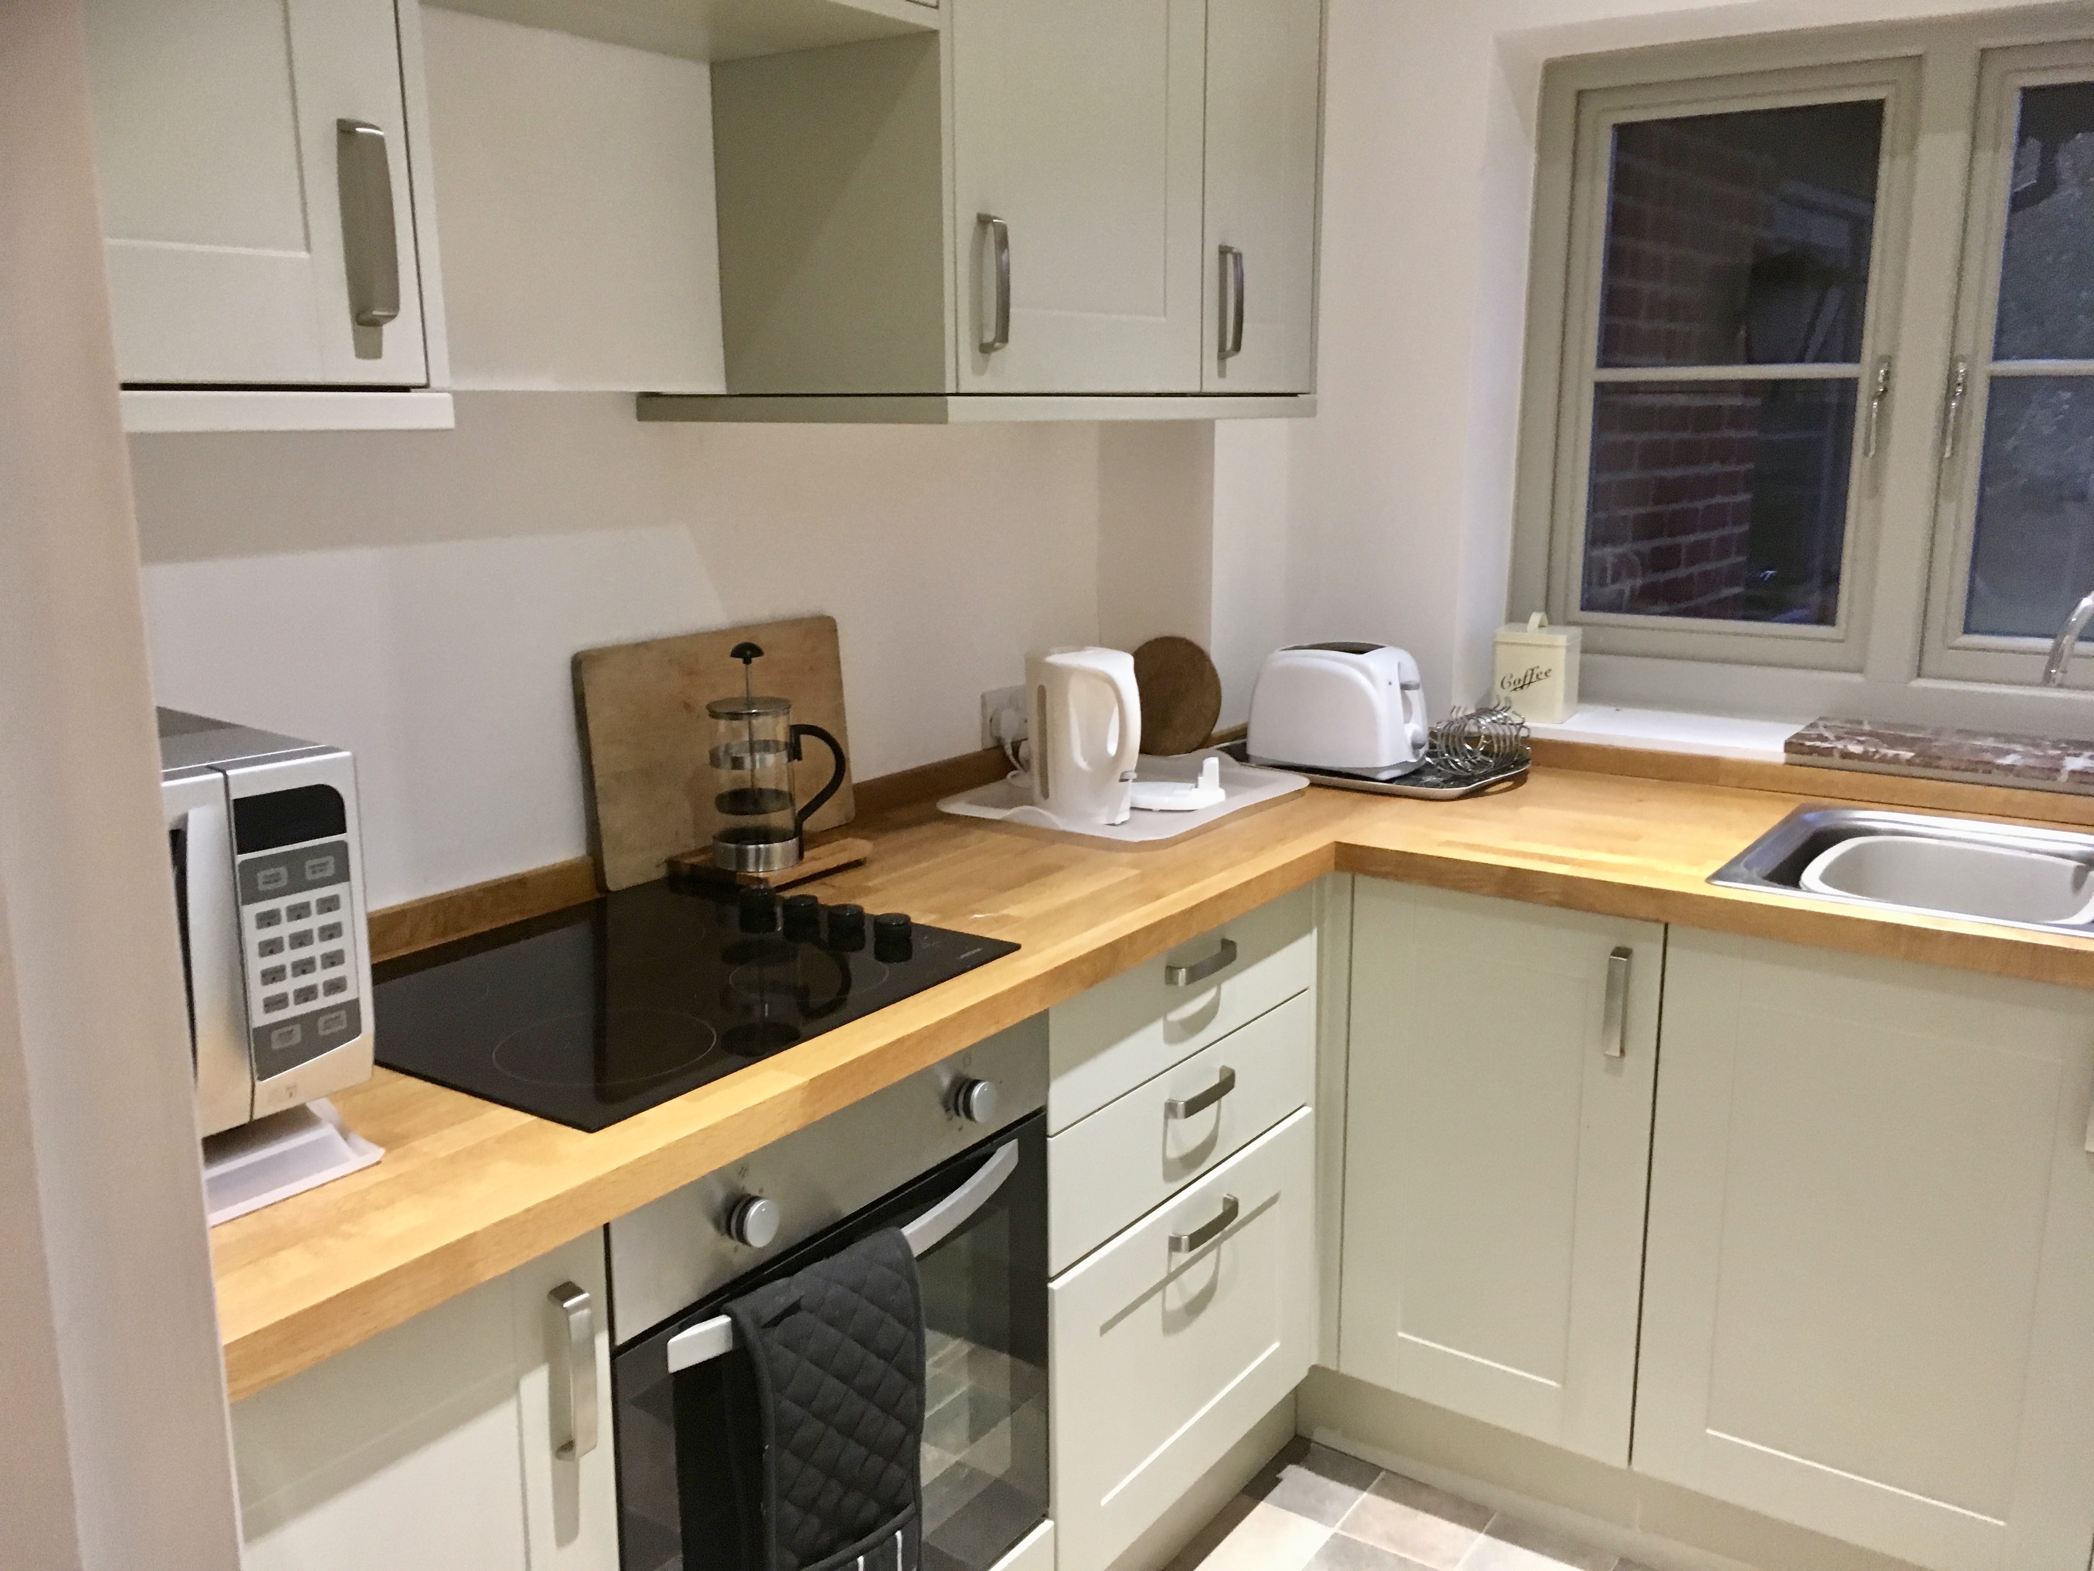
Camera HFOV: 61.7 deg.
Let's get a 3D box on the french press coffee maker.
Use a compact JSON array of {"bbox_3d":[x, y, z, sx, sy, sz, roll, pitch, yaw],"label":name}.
[{"bbox_3d":[-0.332,-0.040,2.135,0.162,0.272,0.107,-3,12,-11],"label":"french press coffee maker"}]

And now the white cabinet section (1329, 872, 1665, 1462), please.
[{"bbox_3d":[0.735,0.444,2.503,0.405,0.717,0.570,7,14,34],"label":"white cabinet section"}]

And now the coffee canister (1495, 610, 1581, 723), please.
[{"bbox_3d":[0.794,-0.193,2.825,0.112,0.163,0.096,9,15,37],"label":"coffee canister"}]

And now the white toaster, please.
[{"bbox_3d":[0.463,-0.123,2.720,0.250,0.190,0.170,8,15,35],"label":"white toaster"}]

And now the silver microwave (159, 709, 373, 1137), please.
[{"bbox_3d":[-0.819,0.128,1.330,0.365,0.280,0.455,9,15,38],"label":"silver microwave"}]

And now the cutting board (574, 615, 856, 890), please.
[{"bbox_3d":[-0.407,-0.052,2.213,0.021,0.281,0.438,2,11,36],"label":"cutting board"}]

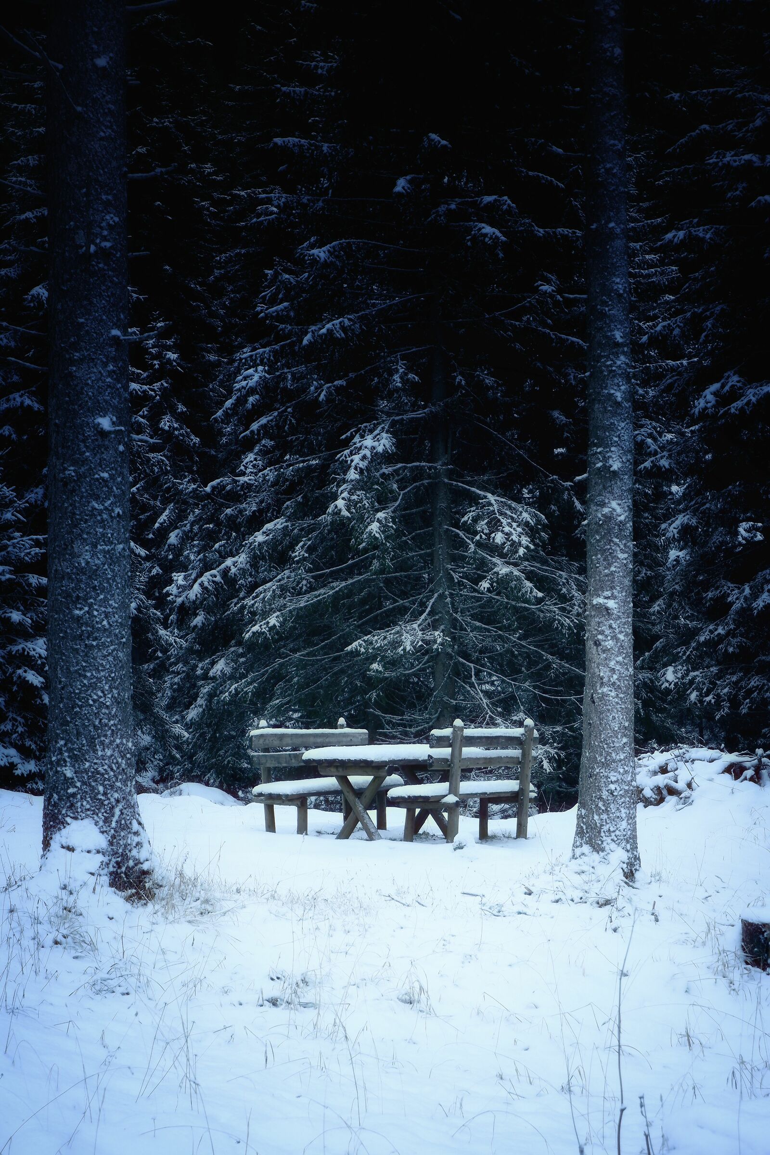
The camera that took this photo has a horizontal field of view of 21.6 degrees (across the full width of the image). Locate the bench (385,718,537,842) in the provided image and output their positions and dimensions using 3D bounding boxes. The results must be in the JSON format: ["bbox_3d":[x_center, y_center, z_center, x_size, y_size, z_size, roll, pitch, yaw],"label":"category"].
[{"bbox_3d":[0.796,1.843,18.246,0.541,1.057,2.038,-2,-5,30],"label":"bench"}]

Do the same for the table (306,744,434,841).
[{"bbox_3d":[0.094,2.015,18.726,0.745,0.769,2.038,-2,-5,30],"label":"table"}]

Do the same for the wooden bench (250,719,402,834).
[{"bbox_3d":[-0.580,1.903,19.216,0.541,1.057,2.038,-2,-5,31],"label":"wooden bench"}]

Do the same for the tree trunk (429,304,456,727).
[{"bbox_3d":[0.656,-0.386,23.497,0.250,5.790,0.250,-1,-4,0],"label":"tree trunk"}]

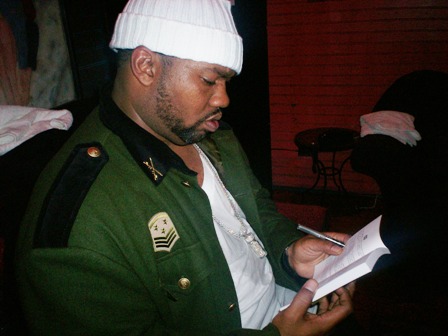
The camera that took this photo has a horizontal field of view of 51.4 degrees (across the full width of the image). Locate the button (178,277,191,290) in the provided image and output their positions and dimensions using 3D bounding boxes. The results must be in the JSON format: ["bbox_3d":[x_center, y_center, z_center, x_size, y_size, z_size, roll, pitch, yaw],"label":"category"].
[{"bbox_3d":[-0.061,0.180,0.725,0.020,0.020,0.008,-25,5,-29],"label":"button"}]

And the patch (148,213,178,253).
[{"bbox_3d":[-0.091,0.098,0.710,0.050,0.064,0.005,-27,12,-40],"label":"patch"}]

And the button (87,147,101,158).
[{"bbox_3d":[-0.198,-0.024,0.710,0.020,0.008,0.020,19,34,-12],"label":"button"}]

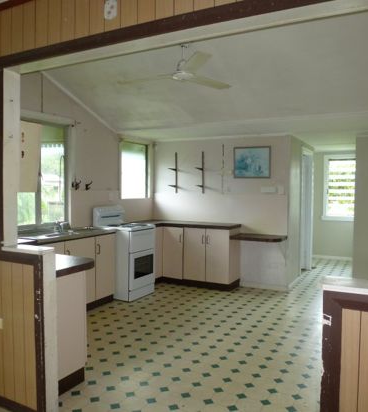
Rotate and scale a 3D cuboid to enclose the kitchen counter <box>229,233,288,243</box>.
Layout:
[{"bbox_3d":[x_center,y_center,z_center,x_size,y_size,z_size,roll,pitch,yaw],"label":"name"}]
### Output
[{"bbox_3d":[1.055,0.452,5.334,0.698,0.045,0.451,1,2,27],"label":"kitchen counter"}]

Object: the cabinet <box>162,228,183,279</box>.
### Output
[{"bbox_3d":[-0.055,0.699,5.906,0.338,0.775,0.479,1,2,27],"label":"cabinet"}]

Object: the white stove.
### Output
[{"bbox_3d":[-0.812,0.620,5.220,0.578,1.206,0.550,1,2,27],"label":"white stove"}]

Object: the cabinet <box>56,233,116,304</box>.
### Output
[{"bbox_3d":[-1.258,0.751,4.581,0.437,0.790,0.916,1,2,27],"label":"cabinet"}]

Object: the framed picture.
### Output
[{"bbox_3d":[0.994,-0.637,5.558,0.558,0.470,0.031,1,2,27],"label":"framed picture"}]

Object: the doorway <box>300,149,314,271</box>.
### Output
[{"bbox_3d":[2.116,0.122,6.650,0.106,2.108,0.902,1,2,27],"label":"doorway"}]

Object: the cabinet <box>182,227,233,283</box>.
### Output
[{"bbox_3d":[0.419,0.708,5.665,0.726,0.775,0.479,1,2,27],"label":"cabinet"}]

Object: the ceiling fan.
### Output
[{"bbox_3d":[0.009,-1.262,3.262,1.140,0.360,1.060,0,2,-15],"label":"ceiling fan"}]

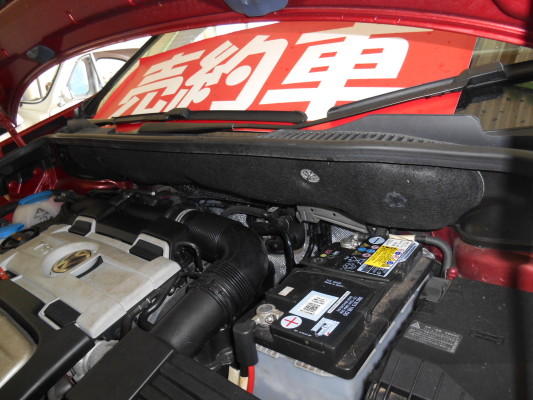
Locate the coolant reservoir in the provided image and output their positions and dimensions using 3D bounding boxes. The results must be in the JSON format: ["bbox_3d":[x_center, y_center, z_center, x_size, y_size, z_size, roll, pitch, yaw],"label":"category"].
[{"bbox_3d":[-0.600,0.058,1.070,0.155,0.160,0.150,5,22,39],"label":"coolant reservoir"}]

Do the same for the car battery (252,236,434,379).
[{"bbox_3d":[0.119,0.204,0.601,0.175,0.190,0.278,5,22,39],"label":"car battery"}]

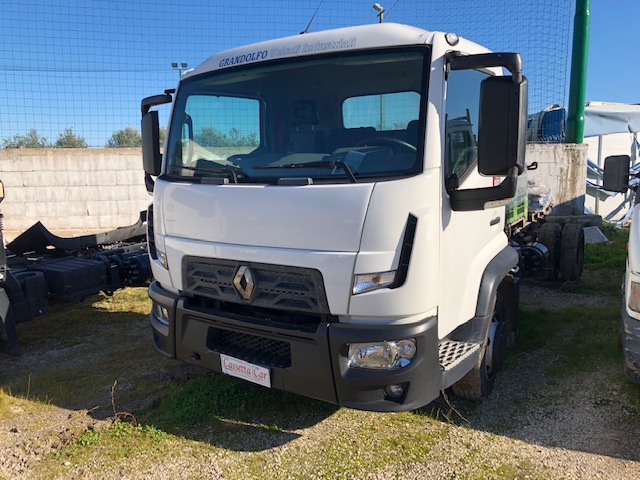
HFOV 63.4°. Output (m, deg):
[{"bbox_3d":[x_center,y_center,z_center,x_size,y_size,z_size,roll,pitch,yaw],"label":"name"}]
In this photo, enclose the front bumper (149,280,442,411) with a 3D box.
[{"bbox_3d":[-0.329,0.606,3.258,2.083,0.502,0.446,4,11,32],"label":"front bumper"}]

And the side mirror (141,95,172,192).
[{"bbox_3d":[-1.191,-0.708,4.011,0.428,0.809,0.205,4,11,32],"label":"side mirror"}]

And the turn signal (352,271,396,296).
[{"bbox_3d":[0.283,0.219,2.666,0.223,0.140,0.093,2,9,20],"label":"turn signal"}]

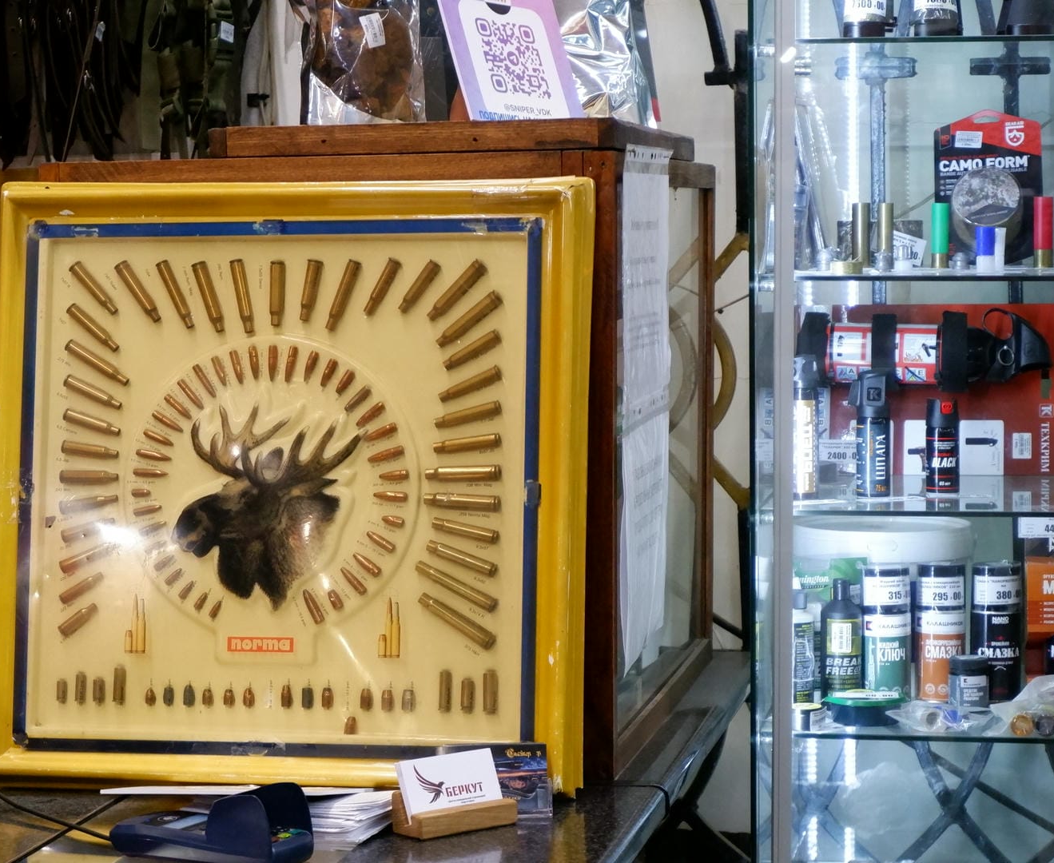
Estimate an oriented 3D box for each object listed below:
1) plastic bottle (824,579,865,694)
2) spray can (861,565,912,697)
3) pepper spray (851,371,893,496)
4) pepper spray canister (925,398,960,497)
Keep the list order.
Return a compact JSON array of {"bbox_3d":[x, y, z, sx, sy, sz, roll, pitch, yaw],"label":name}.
[{"bbox_3d":[0.331,0.220,2.905,0.043,0.132,0.043,0,4,1],"label":"plastic bottle"},{"bbox_3d":[0.382,0.213,2.930,0.050,0.143,0.050,0,4,-5],"label":"spray can"},{"bbox_3d":[0.356,0.003,2.855,0.042,0.131,0.036,-2,5,-18],"label":"pepper spray"},{"bbox_3d":[0.434,0.016,2.880,0.035,0.099,0.035,0,4,0],"label":"pepper spray canister"}]

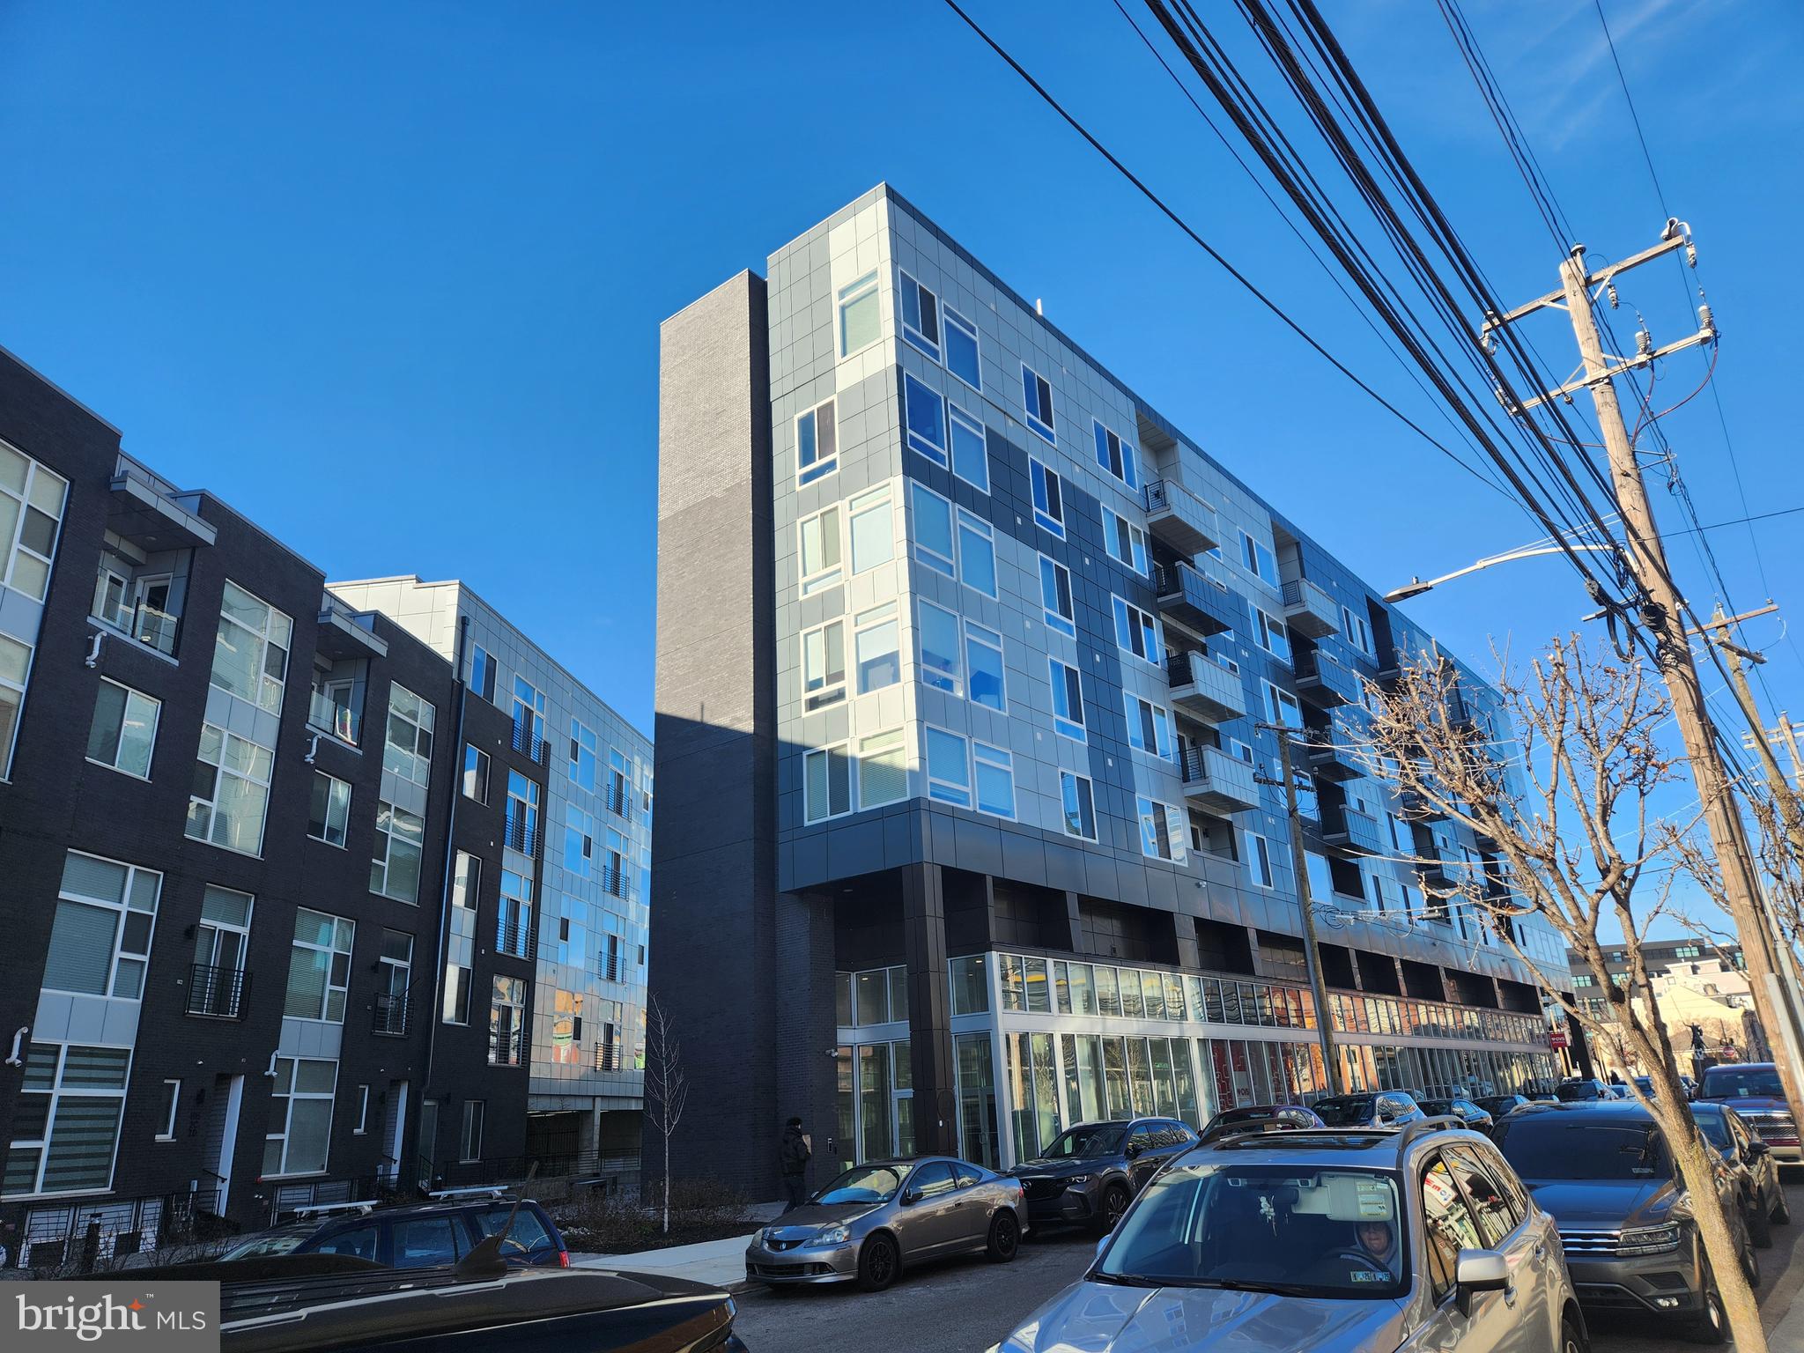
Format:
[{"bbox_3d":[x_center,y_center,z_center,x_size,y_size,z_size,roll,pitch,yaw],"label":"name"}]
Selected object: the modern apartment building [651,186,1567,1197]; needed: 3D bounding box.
[{"bbox_3d":[14.959,7.160,53.482,12.600,25.500,61.300,-19,-25,36],"label":"modern apartment building"}]

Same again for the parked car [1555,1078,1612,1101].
[{"bbox_3d":[25.902,16.209,45.629,1.870,1.640,4.750,-18,-25,36],"label":"parked car"}]

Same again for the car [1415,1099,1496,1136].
[{"bbox_3d":[14.571,12.221,32.493,1.830,1.440,4.750,-18,-25,36],"label":"car"}]

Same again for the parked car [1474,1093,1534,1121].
[{"bbox_3d":[18.584,13.670,37.129,1.820,1.430,4.700,-18,-25,36],"label":"parked car"}]

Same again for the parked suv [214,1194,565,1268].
[{"bbox_3d":[-5.196,5.320,10.147,1.750,1.570,4.500,-18,-25,36],"label":"parked suv"}]

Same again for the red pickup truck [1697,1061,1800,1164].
[{"bbox_3d":[15.833,8.077,21.960,2.030,1.950,5.600,-18,-25,36],"label":"red pickup truck"}]

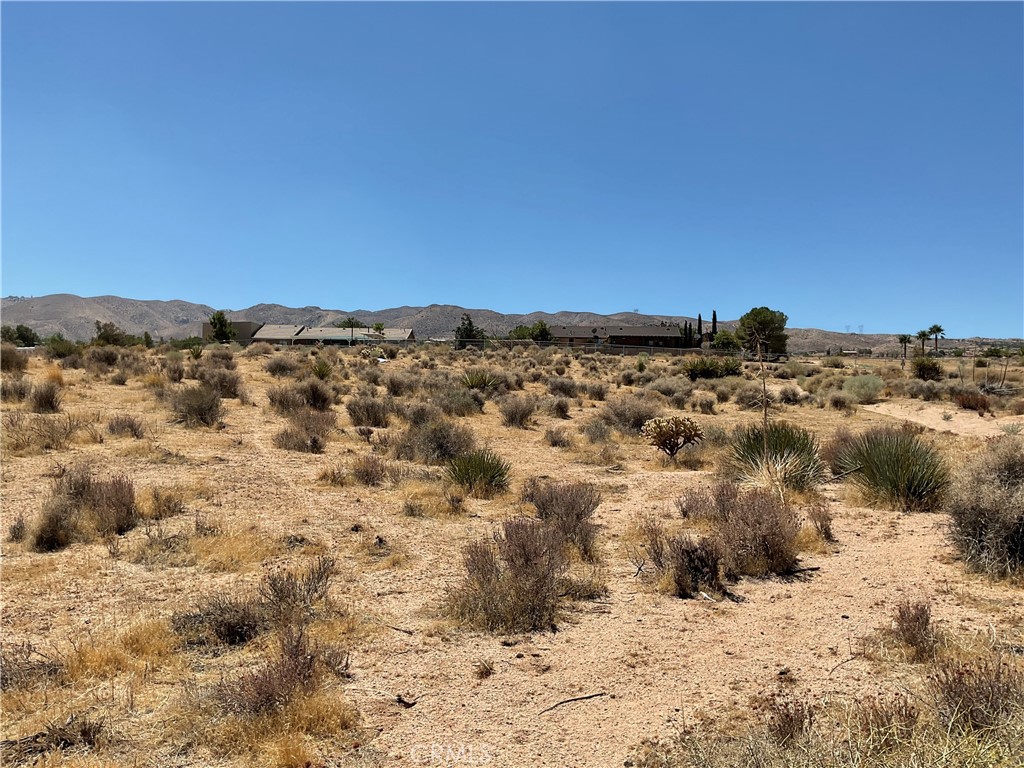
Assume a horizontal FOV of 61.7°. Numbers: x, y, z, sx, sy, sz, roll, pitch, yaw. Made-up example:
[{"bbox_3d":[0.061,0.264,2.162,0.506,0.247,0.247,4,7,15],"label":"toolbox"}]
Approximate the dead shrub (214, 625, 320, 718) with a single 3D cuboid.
[{"bbox_3d":[-1.089,1.266,3.852,0.461,0.323,0.369,-1,3,-16],"label":"dead shrub"}]

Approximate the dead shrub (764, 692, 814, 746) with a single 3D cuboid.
[{"bbox_3d":[1.083,1.297,3.341,0.185,0.194,0.172,1,3,18],"label":"dead shrub"}]

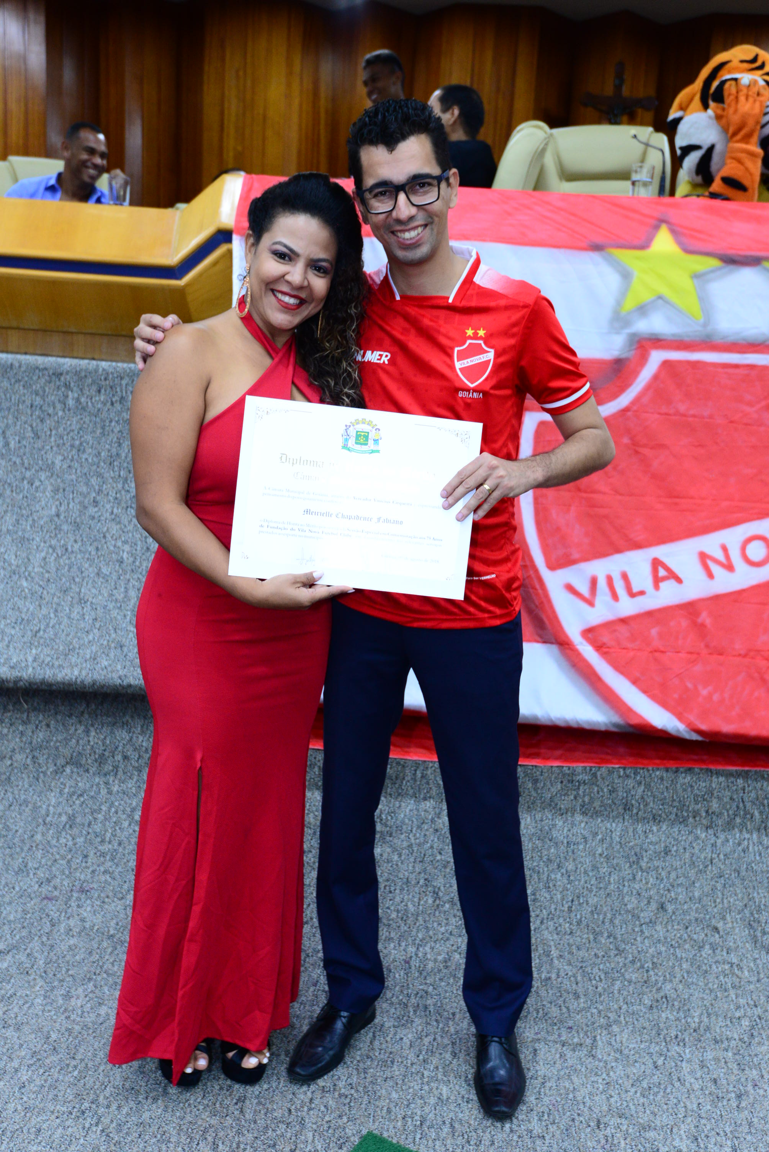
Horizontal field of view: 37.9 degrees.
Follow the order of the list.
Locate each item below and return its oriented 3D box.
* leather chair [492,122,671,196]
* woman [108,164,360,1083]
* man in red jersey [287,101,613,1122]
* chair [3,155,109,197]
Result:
[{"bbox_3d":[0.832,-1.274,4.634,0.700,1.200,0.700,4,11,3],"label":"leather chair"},{"bbox_3d":[-0.269,0.145,1.956,0.480,1.620,0.440,0,11,-17],"label":"woman"},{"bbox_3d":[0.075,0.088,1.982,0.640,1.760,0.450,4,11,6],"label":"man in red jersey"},{"bbox_3d":[-1.506,-1.194,4.756,0.660,1.140,0.680,2,11,-8],"label":"chair"}]

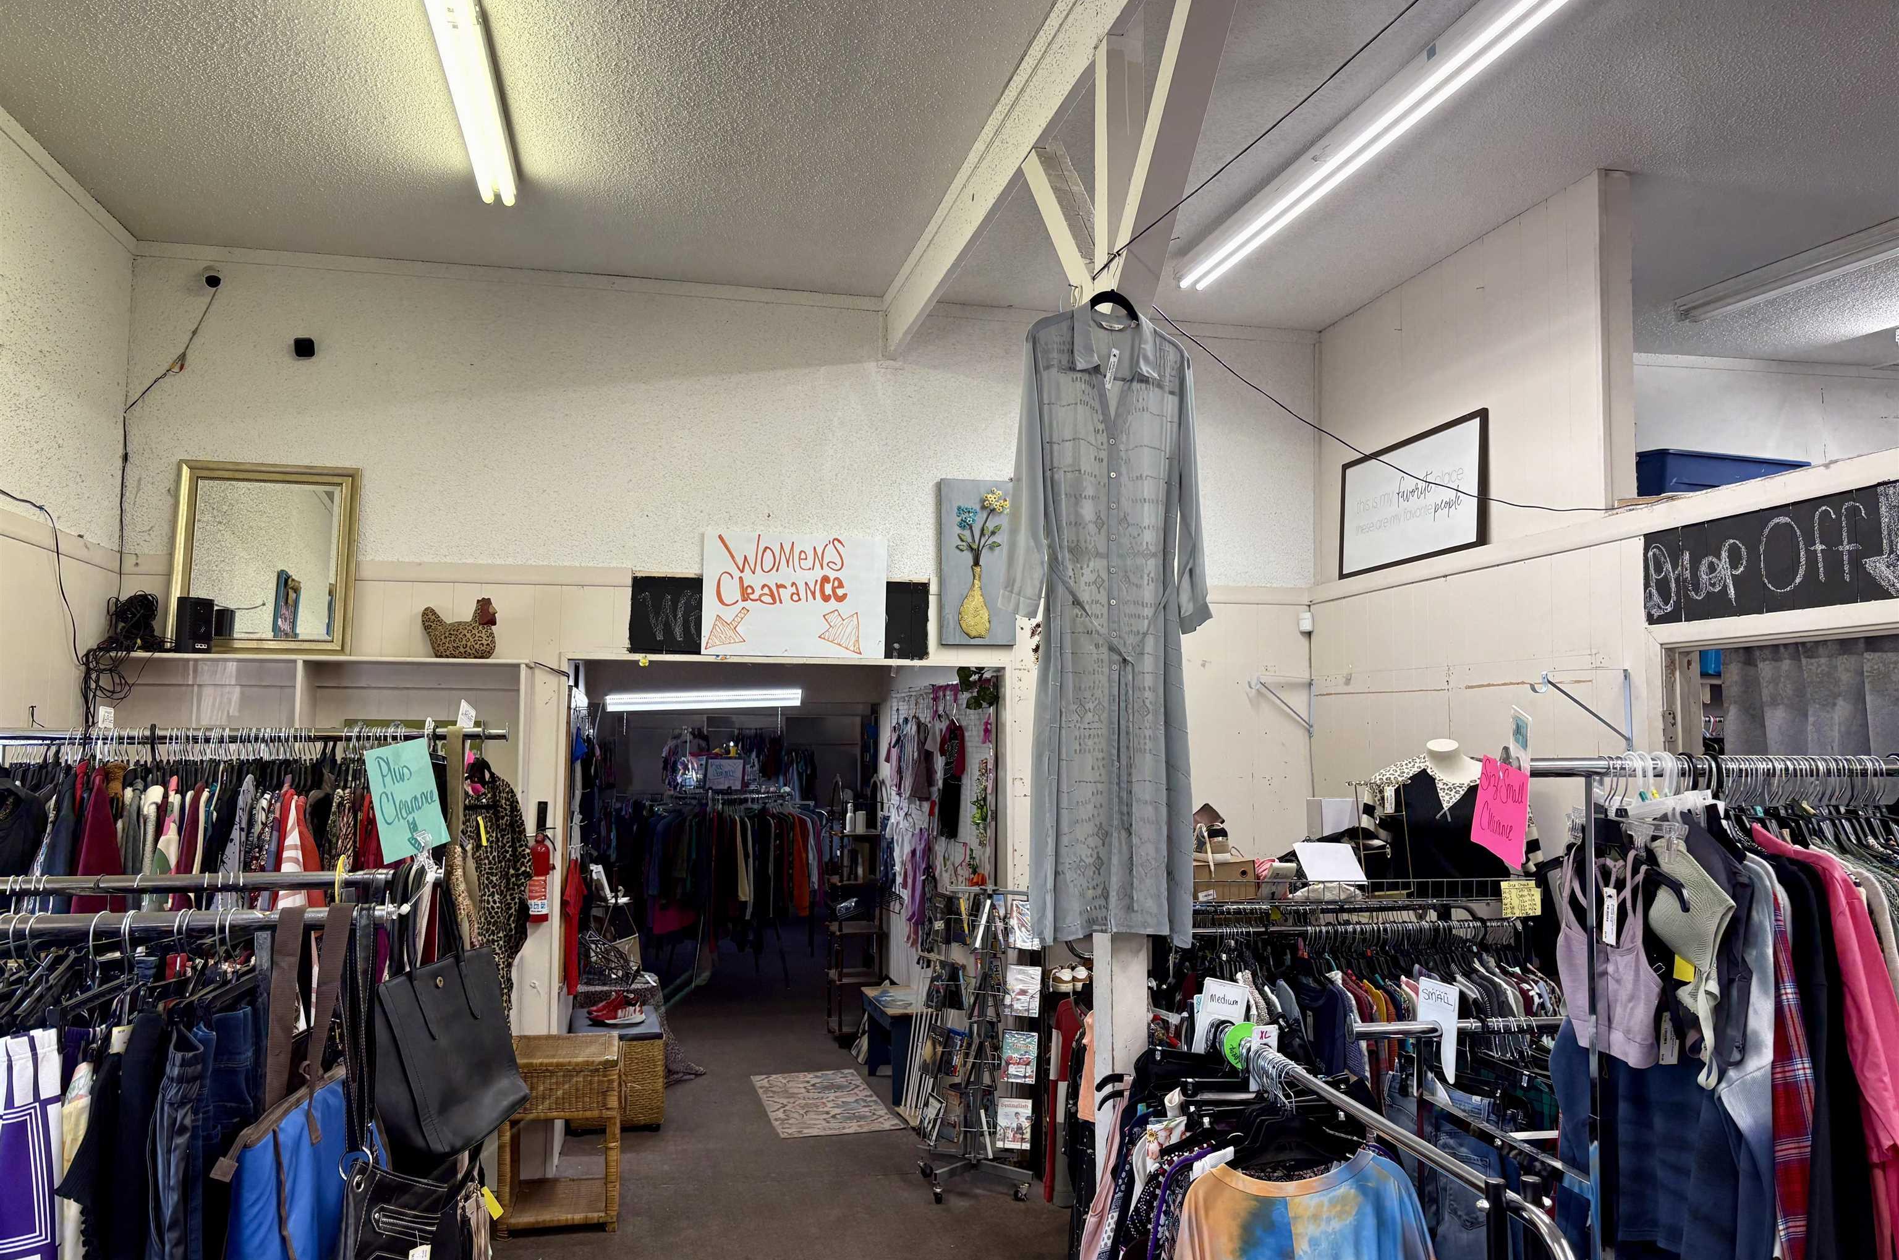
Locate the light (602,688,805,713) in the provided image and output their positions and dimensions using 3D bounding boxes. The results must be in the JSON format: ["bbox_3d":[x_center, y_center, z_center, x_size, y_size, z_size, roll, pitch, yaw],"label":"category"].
[{"bbox_3d":[-1.518,0.433,8.872,1.230,0.100,0.130,-1,-4,-12],"label":"light"}]

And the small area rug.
[{"bbox_3d":[-0.596,2.208,6.714,0.540,0.012,1.165,2,-5,-15],"label":"small area rug"}]

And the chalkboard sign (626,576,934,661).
[{"bbox_3d":[-0.681,-0.050,5.856,1.225,0.320,0.020,1,-5,-12],"label":"chalkboard sign"}]

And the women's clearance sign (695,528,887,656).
[{"bbox_3d":[-0.630,-0.142,5.864,0.757,0.505,0.015,1,-5,-12],"label":"women's clearance sign"}]

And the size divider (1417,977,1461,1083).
[{"bbox_3d":[0.753,0.618,2.200,0.004,0.150,0.070,4,0,-36],"label":"size divider"}]

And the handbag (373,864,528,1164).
[{"bbox_3d":[-0.871,0.640,2.461,0.120,0.445,0.360,-11,-6,6],"label":"handbag"}]

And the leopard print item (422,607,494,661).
[{"bbox_3d":[-1.883,0.010,5.459,0.260,0.200,0.130,0,-5,-1],"label":"leopard print item"}]

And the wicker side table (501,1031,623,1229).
[{"bbox_3d":[-1.383,1.790,5.091,0.395,0.580,0.420,1,-5,-12],"label":"wicker side table"}]

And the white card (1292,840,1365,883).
[{"bbox_3d":[1.183,0.728,4.430,0.197,0.160,0.005,3,-49,-13],"label":"white card"}]

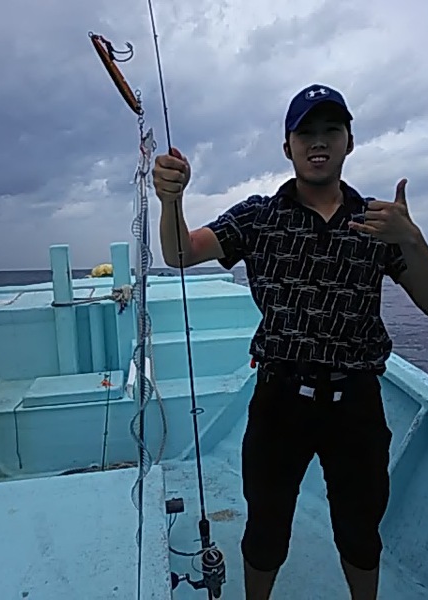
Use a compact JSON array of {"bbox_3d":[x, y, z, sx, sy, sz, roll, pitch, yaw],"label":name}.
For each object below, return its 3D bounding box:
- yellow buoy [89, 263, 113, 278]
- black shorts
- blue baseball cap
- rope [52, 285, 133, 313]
[{"bbox_3d":[-1.241,-0.317,5.500,0.310,0.220,0.270,-2,4,-3],"label":"yellow buoy"},{"bbox_3d":[0.291,0.479,1.380,0.410,0.580,0.270,-1,4,8],"label":"black shorts"},{"bbox_3d":[0.289,-0.528,1.330,0.180,0.145,0.260,-5,4,10],"label":"blue baseball cap"},{"bbox_3d":[-0.914,-0.011,3.650,0.610,0.200,0.200,-3,4,-2],"label":"rope"}]

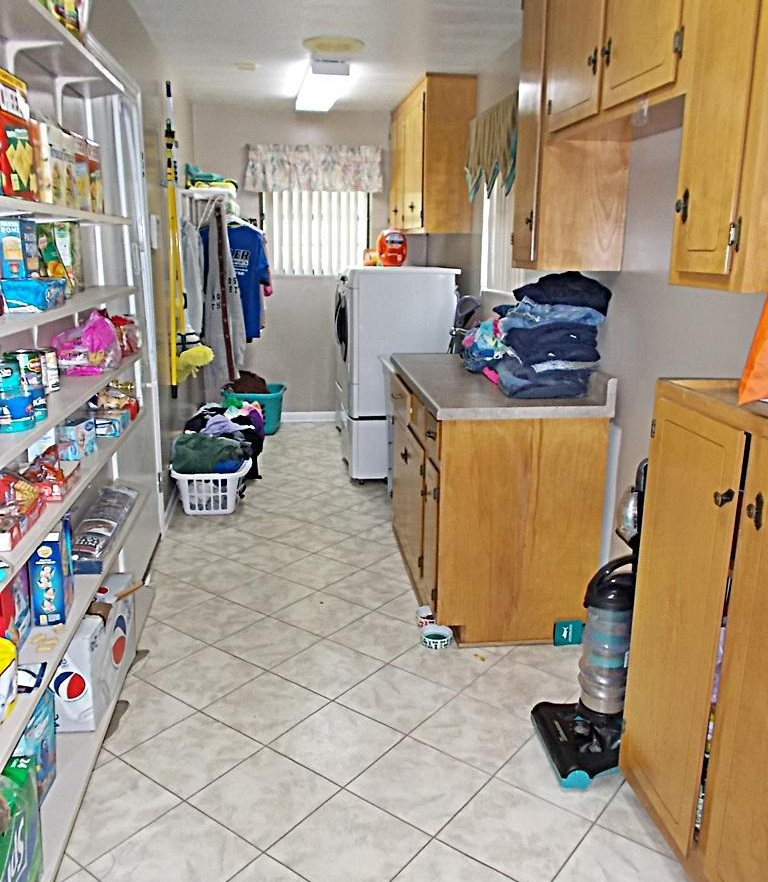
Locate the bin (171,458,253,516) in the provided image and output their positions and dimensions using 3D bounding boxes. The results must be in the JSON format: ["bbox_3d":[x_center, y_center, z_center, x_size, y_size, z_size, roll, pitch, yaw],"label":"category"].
[{"bbox_3d":[-0.998,0.244,4.541,0.430,0.260,0.570,-1,14,-8],"label":"bin"}]

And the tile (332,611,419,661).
[{"bbox_3d":[-0.016,0.766,3.013,0.303,0.010,0.303,11,17,36],"label":"tile"}]

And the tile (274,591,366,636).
[{"bbox_3d":[-0.258,0.720,3.186,0.302,0.010,0.302,11,17,36],"label":"tile"}]

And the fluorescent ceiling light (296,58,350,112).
[{"bbox_3d":[-0.422,-2.373,5.142,0.220,0.105,1.200,-2,14,-10],"label":"fluorescent ceiling light"}]

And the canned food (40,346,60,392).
[{"bbox_3d":[-0.970,-0.201,2.192,0.076,0.118,0.076,-1,14,-8],"label":"canned food"}]

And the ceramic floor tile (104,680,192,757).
[{"bbox_3d":[-0.811,0.885,2.480,0.302,0.010,0.302,11,17,36],"label":"ceramic floor tile"}]

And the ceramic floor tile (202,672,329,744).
[{"bbox_3d":[-0.385,0.881,2.545,0.305,0.012,0.305,11,17,36],"label":"ceramic floor tile"}]

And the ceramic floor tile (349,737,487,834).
[{"bbox_3d":[0.102,0.974,2.186,0.305,0.012,0.305,11,17,36],"label":"ceramic floor tile"}]

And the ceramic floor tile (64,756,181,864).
[{"bbox_3d":[-0.753,0.986,2.066,0.302,0.010,0.302,11,17,36],"label":"ceramic floor tile"}]

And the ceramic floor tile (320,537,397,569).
[{"bbox_3d":[-0.131,0.563,3.836,0.302,0.010,0.302,11,17,36],"label":"ceramic floor tile"}]

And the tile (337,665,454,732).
[{"bbox_3d":[0.044,0.871,2.602,0.305,0.012,0.305,11,17,36],"label":"tile"}]

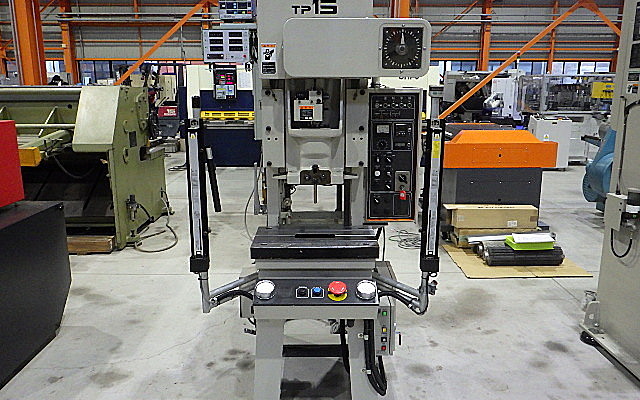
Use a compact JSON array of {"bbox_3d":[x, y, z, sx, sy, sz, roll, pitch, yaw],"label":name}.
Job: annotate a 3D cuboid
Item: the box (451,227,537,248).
[{"bbox_3d":[1.610,0.329,4.822,0.720,0.178,0.200,0,12,0],"label":"box"}]

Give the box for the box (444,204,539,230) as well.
[{"bbox_3d":[1.587,0.156,4.785,0.765,0.178,0.200,0,12,0],"label":"box"}]

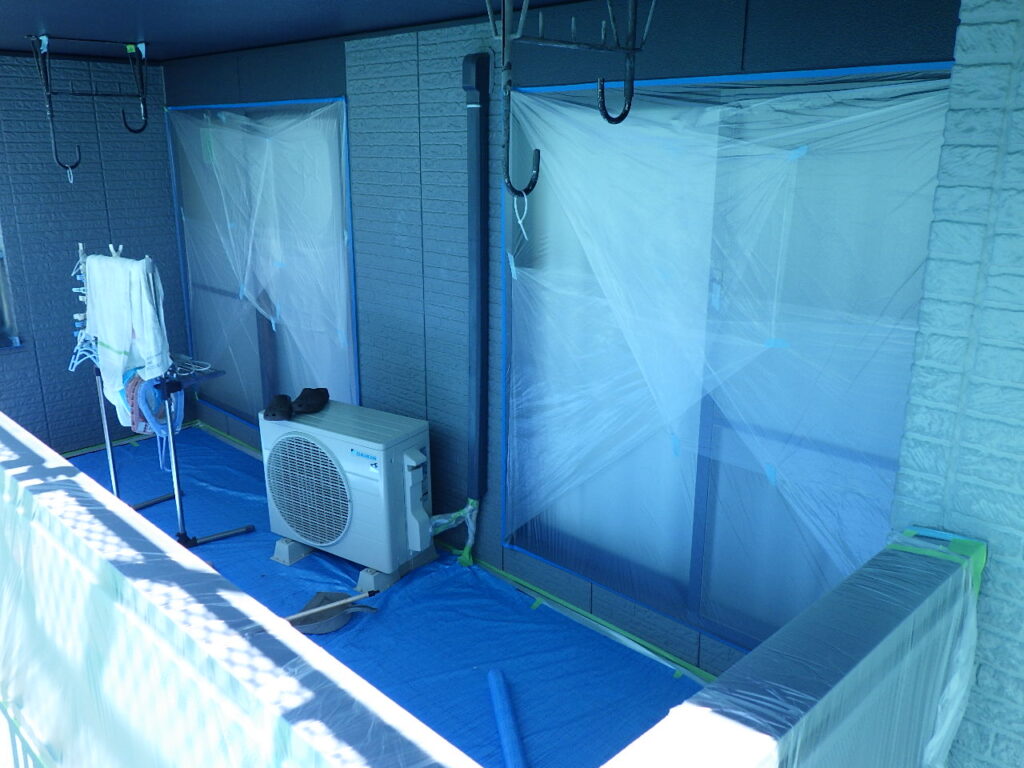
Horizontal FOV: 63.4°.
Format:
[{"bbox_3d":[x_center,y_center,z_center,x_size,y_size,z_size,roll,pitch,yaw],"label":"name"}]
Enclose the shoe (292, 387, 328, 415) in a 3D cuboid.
[{"bbox_3d":[-0.865,0.059,3.521,0.100,0.088,0.250,8,17,26],"label":"shoe"}]

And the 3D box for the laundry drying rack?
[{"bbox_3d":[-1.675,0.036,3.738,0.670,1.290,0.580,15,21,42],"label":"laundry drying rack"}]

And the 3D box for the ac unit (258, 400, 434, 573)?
[{"bbox_3d":[-0.682,0.403,3.470,0.700,0.552,0.285,10,18,31],"label":"ac unit"}]

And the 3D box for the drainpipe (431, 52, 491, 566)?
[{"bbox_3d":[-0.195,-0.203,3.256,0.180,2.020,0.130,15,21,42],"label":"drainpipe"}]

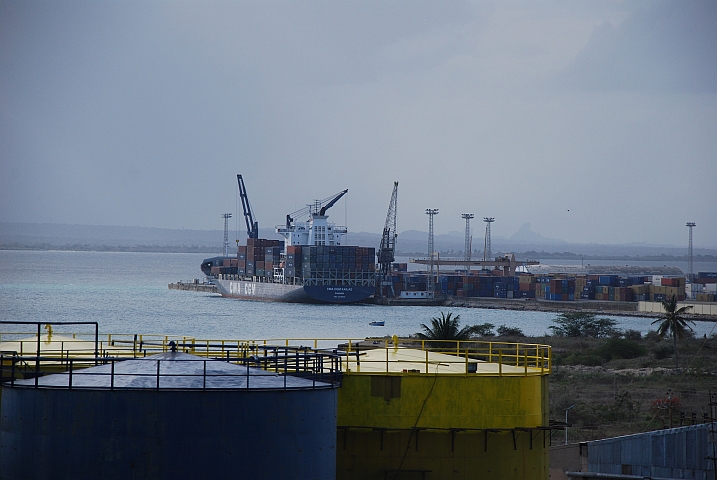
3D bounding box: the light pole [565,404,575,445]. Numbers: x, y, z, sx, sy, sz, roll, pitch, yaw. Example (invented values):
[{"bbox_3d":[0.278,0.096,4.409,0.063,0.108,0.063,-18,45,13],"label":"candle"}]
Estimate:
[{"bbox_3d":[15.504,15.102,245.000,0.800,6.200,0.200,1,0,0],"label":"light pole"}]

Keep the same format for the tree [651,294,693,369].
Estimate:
[{"bbox_3d":[50.613,14.749,540.000,7.400,11.900,7.200,1,0,0],"label":"tree"}]

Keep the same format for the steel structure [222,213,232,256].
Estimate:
[{"bbox_3d":[-62.215,4.069,1585.000,4.900,33.000,4.700,1,0,-14],"label":"steel structure"}]

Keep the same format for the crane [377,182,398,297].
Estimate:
[{"bbox_3d":[10.838,-0.112,1252.000,6.500,42.700,10.500,1,0,16],"label":"crane"}]

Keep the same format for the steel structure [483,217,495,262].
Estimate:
[{"bbox_3d":[60.415,6.318,1545.000,4.900,33.000,4.700,1,0,-14],"label":"steel structure"}]

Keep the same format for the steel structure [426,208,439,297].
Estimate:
[{"bbox_3d":[27.087,4.915,1238.000,4.900,33.000,4.700,1,0,-14],"label":"steel structure"}]

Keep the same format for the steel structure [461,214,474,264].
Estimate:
[{"bbox_3d":[45.211,5.796,1387.000,4.900,33.000,4.700,1,0,-14],"label":"steel structure"}]

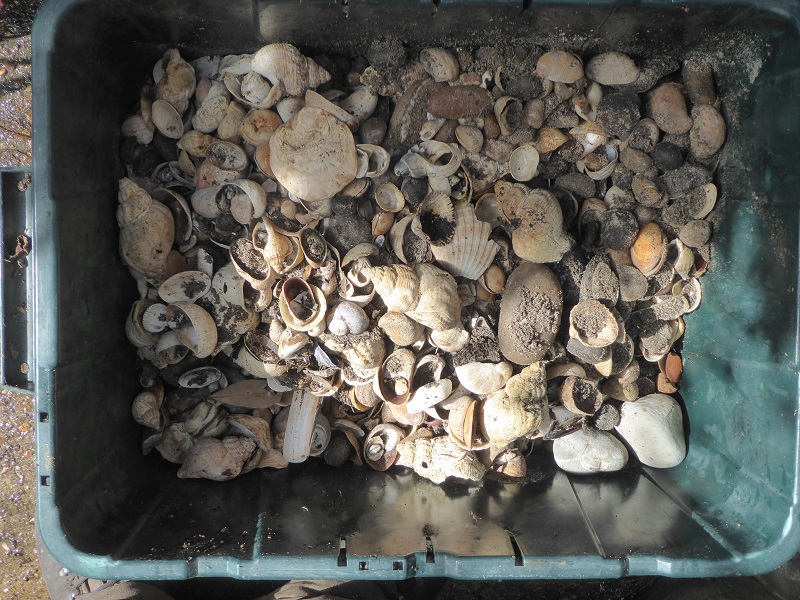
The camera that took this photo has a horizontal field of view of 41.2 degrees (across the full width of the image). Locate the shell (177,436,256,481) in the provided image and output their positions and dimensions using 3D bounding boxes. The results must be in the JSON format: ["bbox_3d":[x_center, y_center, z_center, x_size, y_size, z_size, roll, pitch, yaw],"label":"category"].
[{"bbox_3d":[-0.166,0.144,0.960,0.076,0.037,0.038,-23,93,0],"label":"shell"}]

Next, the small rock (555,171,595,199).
[{"bbox_3d":[0.159,-0.105,0.965,0.039,0.020,0.024,22,92,-2],"label":"small rock"}]

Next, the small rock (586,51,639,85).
[{"bbox_3d":[0.173,-0.189,0.865,0.043,0.022,0.026,3,95,-2],"label":"small rock"}]

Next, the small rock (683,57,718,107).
[{"bbox_3d":[0.271,-0.197,0.962,0.027,0.025,0.050,-8,93,-1],"label":"small rock"}]

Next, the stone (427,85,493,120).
[{"bbox_3d":[0.048,-0.161,0.862,0.054,0.025,0.027,3,96,-3],"label":"stone"}]

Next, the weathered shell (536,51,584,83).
[{"bbox_3d":[0.131,-0.190,0.865,0.039,0.021,0.025,8,95,-2],"label":"weathered shell"}]

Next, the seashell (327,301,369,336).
[{"bbox_3d":[-0.042,0.016,0.850,0.033,0.024,0.028,14,94,-3],"label":"seashell"}]

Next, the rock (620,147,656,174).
[{"bbox_3d":[0.195,-0.115,0.872,0.030,0.019,0.020,30,94,-5],"label":"rock"}]

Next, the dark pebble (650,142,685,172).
[{"bbox_3d":[0.220,-0.118,0.874,0.028,0.021,0.023,20,95,-4],"label":"dark pebble"}]

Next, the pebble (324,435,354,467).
[{"bbox_3d":[-0.057,0.138,0.972,0.026,0.021,0.030,15,92,-2],"label":"pebble"}]

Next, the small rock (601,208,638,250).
[{"bbox_3d":[0.180,-0.057,0.874,0.033,0.022,0.031,20,95,-4],"label":"small rock"}]

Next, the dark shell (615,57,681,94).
[{"bbox_3d":[0.202,-0.183,0.868,0.056,0.021,0.022,-24,97,0],"label":"dark shell"}]

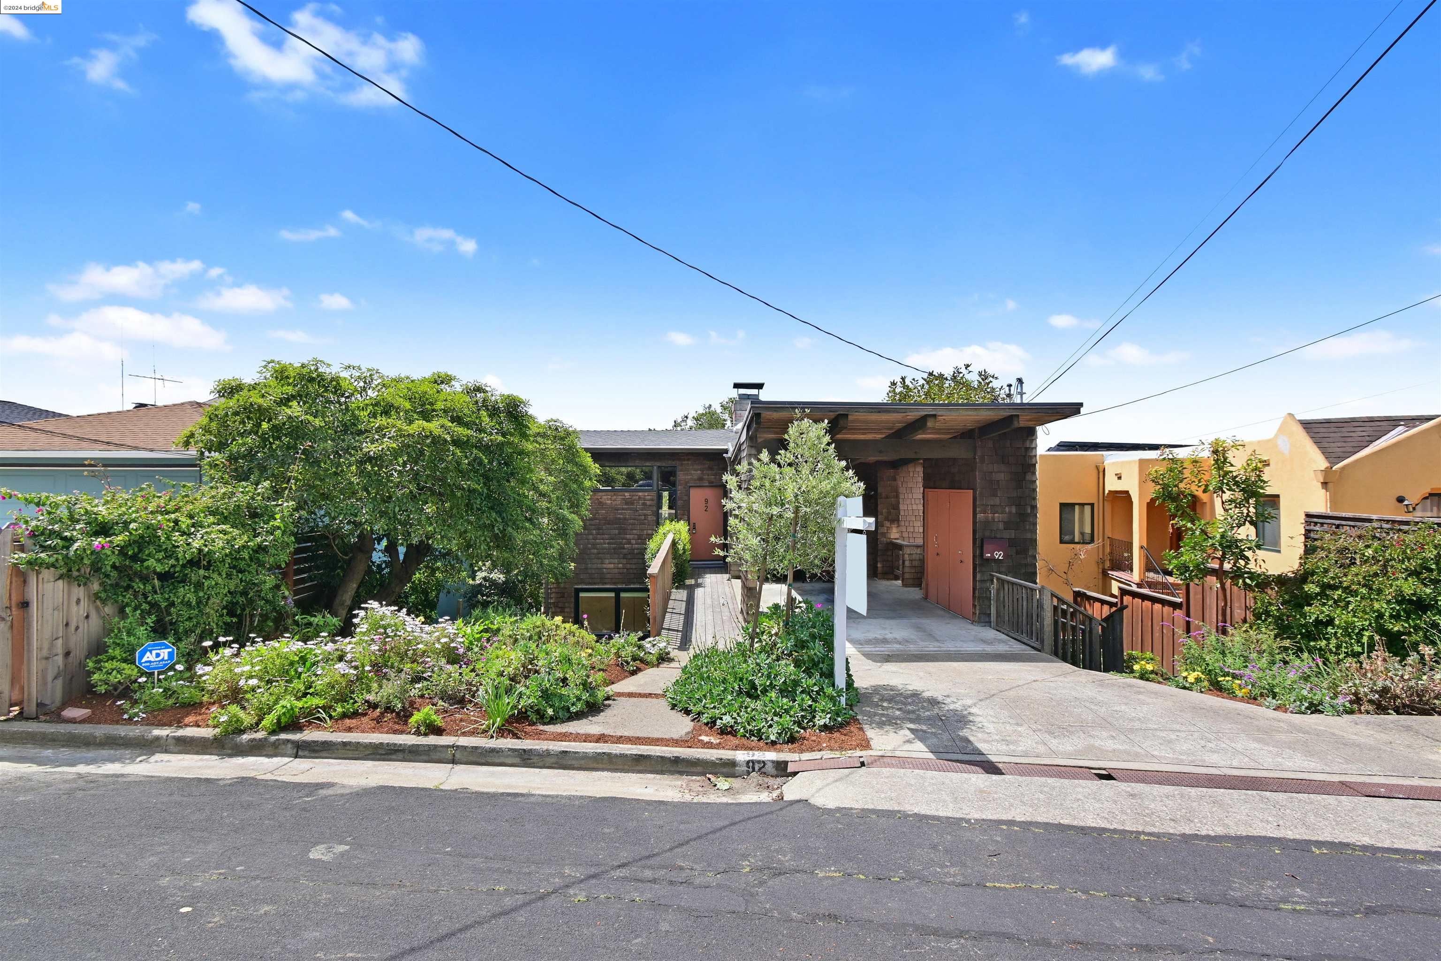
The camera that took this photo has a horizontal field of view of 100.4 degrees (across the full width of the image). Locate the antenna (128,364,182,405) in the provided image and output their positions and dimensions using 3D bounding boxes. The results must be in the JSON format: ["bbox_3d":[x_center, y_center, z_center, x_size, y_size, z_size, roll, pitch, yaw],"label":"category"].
[{"bbox_3d":[-16.900,-2.950,18.000,0.700,1.400,1.400,0,0,30],"label":"antenna"}]

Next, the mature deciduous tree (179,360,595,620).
[{"bbox_3d":[-5.400,0.250,10.200,6.400,4.600,5.400,0,0,0],"label":"mature deciduous tree"}]

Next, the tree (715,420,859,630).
[{"bbox_3d":[0.870,0.680,7.500,1.800,3.000,1.600,0,0,0],"label":"tree"}]

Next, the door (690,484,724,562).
[{"bbox_3d":[-0.370,1.200,16.600,0.920,2.040,0.060,0,0,-2],"label":"door"}]

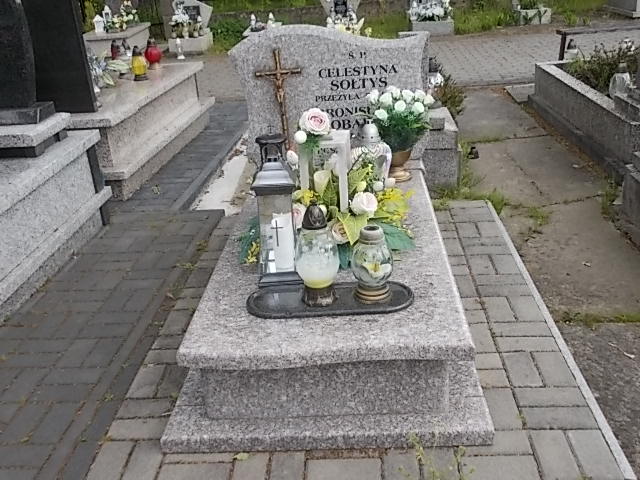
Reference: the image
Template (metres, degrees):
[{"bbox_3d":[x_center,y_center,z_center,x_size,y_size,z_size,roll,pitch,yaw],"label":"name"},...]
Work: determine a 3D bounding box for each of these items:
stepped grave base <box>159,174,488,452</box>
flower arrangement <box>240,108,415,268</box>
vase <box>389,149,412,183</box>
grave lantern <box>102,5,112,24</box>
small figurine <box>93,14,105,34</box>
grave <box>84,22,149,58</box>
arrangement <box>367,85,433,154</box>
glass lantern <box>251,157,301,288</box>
[{"bbox_3d":[0.057,0.117,2.703,0.930,0.295,1.720,-1,23,4],"label":"stepped grave base"},{"bbox_3d":[0.029,-0.206,2.514,0.590,0.460,0.400,-1,23,4],"label":"flower arrangement"},{"bbox_3d":[0.365,-0.359,3.228,0.120,0.160,0.120,-1,23,4],"label":"vase"},{"bbox_3d":[-3.463,-3.657,11.504,0.120,0.337,0.120,-4,22,0],"label":"grave lantern"},{"bbox_3d":[-3.230,-3.154,10.222,0.155,0.255,0.150,-4,23,-2],"label":"small figurine"},{"bbox_3d":[-3.011,-3.002,10.546,0.720,0.300,1.750,-4,23,-2],"label":"grave"},{"bbox_3d":[0.356,-0.537,3.150,0.320,0.300,0.300,-1,23,4],"label":"arrangement"},{"bbox_3d":[-0.133,-0.088,2.252,0.150,0.465,0.150,-1,23,4],"label":"glass lantern"}]

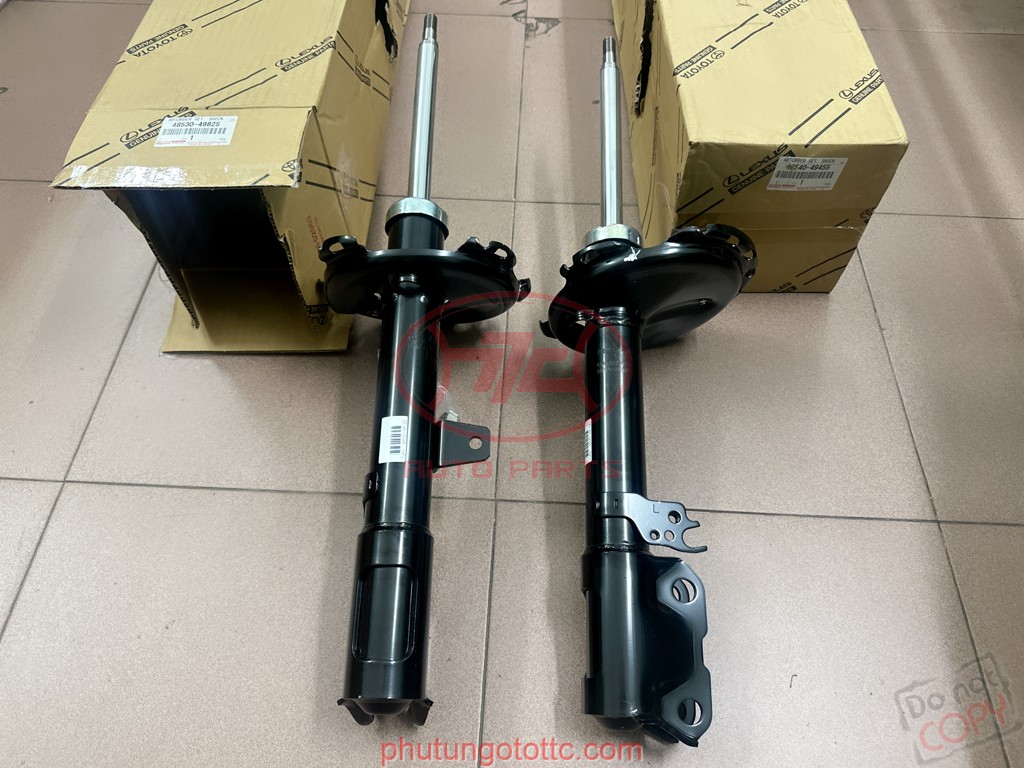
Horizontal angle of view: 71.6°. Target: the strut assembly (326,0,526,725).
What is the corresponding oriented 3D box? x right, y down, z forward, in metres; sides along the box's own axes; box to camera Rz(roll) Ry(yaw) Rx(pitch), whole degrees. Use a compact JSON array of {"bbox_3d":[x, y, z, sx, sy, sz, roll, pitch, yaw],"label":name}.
[{"bbox_3d":[-0.082,-0.071,0.669,0.198,0.186,0.716,0,66,0],"label":"strut assembly"}]

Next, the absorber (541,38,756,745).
[{"bbox_3d":[0.131,-0.065,0.662,0.198,0.184,0.718,2,66,1],"label":"absorber"}]

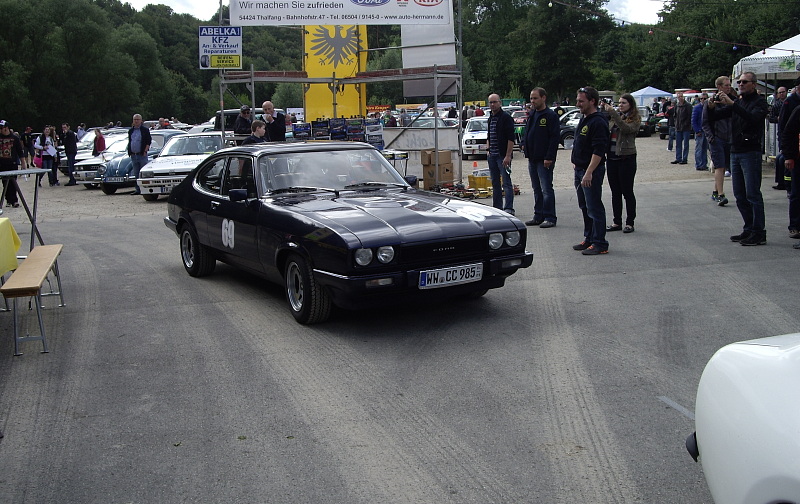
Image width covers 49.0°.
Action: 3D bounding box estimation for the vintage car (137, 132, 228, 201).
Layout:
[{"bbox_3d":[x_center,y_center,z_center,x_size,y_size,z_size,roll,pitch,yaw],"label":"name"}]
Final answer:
[{"bbox_3d":[-4.204,-1.915,18.972,1.640,1.370,4.000,-1,9,5],"label":"vintage car"}]

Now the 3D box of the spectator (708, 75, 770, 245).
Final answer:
[{"bbox_3d":[3.680,-1.021,9.520,0.600,1.810,0.520,-7,10,-28],"label":"spectator"}]

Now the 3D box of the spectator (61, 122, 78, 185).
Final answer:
[{"bbox_3d":[-9.285,-2.755,24.672,0.500,1.720,0.400,7,12,44],"label":"spectator"}]

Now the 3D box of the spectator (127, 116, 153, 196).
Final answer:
[{"bbox_3d":[-5.768,-2.153,19.366,0.550,1.760,0.360,-1,9,5],"label":"spectator"}]

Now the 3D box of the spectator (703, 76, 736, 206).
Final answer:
[{"bbox_3d":[4.782,-1.640,13.009,0.540,1.850,0.420,-9,11,-38],"label":"spectator"}]

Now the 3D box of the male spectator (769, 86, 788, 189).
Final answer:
[{"bbox_3d":[6.606,-1.971,15.167,0.520,1.750,0.380,4,10,30],"label":"male spectator"}]

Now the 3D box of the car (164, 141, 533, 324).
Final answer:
[{"bbox_3d":[-0.771,-0.340,7.903,1.700,1.310,4.360,-7,10,-30],"label":"car"}]

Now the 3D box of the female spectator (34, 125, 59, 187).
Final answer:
[{"bbox_3d":[-9.929,-2.695,24.702,0.550,1.680,0.400,-5,9,-14],"label":"female spectator"}]

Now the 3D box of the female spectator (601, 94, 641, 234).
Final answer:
[{"bbox_3d":[2.768,-1.125,11.025,0.480,1.680,0.460,-6,10,-28],"label":"female spectator"}]

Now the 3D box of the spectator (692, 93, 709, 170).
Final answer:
[{"bbox_3d":[6.935,-2.744,20.067,0.500,1.750,0.360,1,9,14],"label":"spectator"}]

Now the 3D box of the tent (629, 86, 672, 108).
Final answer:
[{"bbox_3d":[18.957,-11.040,66.211,2.850,2.750,2.850,-3,9,-5],"label":"tent"}]

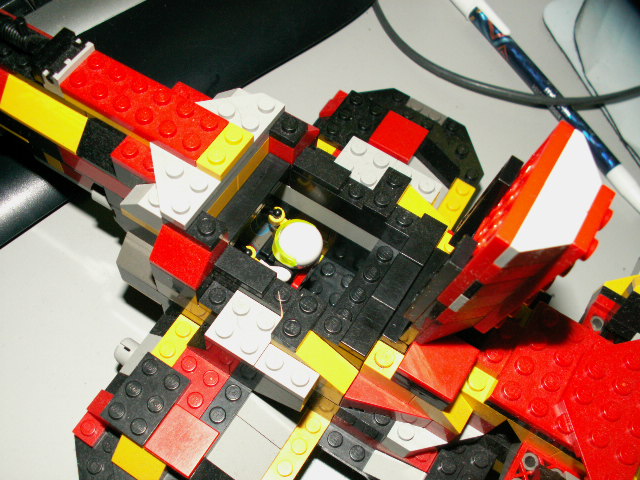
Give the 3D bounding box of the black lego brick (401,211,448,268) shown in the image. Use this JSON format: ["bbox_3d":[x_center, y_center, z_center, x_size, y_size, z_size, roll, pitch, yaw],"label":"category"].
[{"bbox_3d":[0.030,0.001,0.188,0.008,0.003,0.016,30,63,11],"label":"black lego brick"}]

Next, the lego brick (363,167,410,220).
[{"bbox_3d":[0.020,-0.014,0.193,0.008,0.005,0.016,30,63,11],"label":"lego brick"}]

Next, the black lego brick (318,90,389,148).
[{"bbox_3d":[0.012,-0.042,0.240,0.016,0.005,0.024,31,66,9],"label":"black lego brick"}]

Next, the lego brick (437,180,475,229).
[{"bbox_3d":[0.046,-0.011,0.226,0.008,0.005,0.024,31,64,10],"label":"lego brick"}]

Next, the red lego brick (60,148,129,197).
[{"bbox_3d":[-0.064,-0.022,0.196,0.032,0.010,0.008,30,64,11],"label":"red lego brick"}]

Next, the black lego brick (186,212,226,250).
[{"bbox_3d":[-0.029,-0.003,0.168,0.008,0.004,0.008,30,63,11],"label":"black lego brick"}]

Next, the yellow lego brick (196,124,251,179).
[{"bbox_3d":[-0.026,-0.024,0.175,0.008,0.005,0.016,30,63,11],"label":"yellow lego brick"}]

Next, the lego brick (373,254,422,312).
[{"bbox_3d":[0.021,0.012,0.182,0.008,0.003,0.016,31,66,9],"label":"lego brick"}]

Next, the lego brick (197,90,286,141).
[{"bbox_3d":[-0.023,-0.038,0.184,0.023,0.005,0.016,31,64,10],"label":"lego brick"}]

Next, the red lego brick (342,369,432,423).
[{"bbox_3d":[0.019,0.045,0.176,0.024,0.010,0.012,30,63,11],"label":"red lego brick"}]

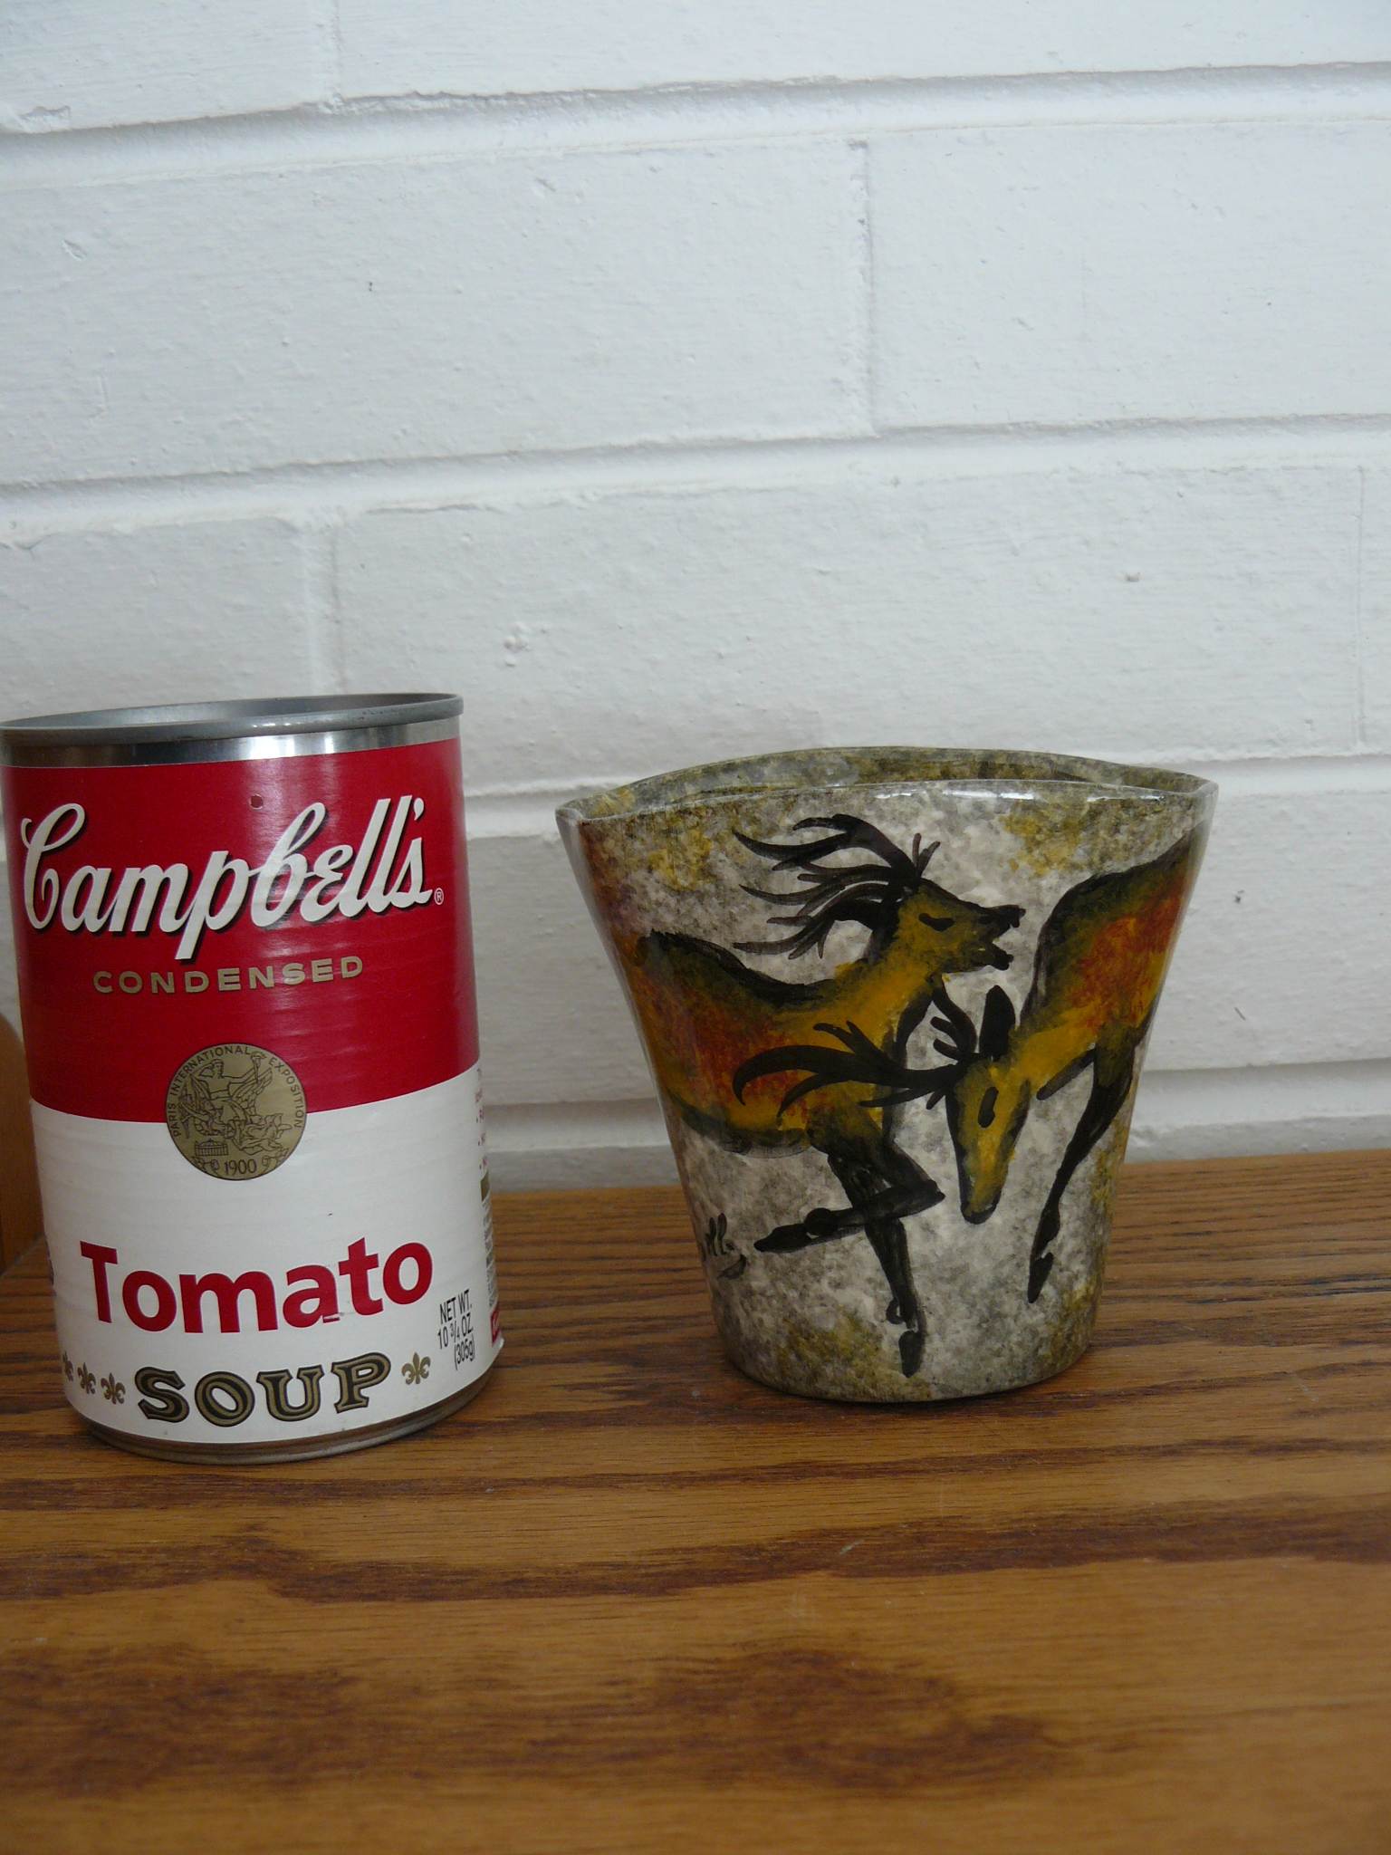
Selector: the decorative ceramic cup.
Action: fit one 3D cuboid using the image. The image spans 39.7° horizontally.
[{"bbox_3d":[0.031,0.019,0.297,0.099,0.088,0.061,-3,10,2],"label":"decorative ceramic cup"}]

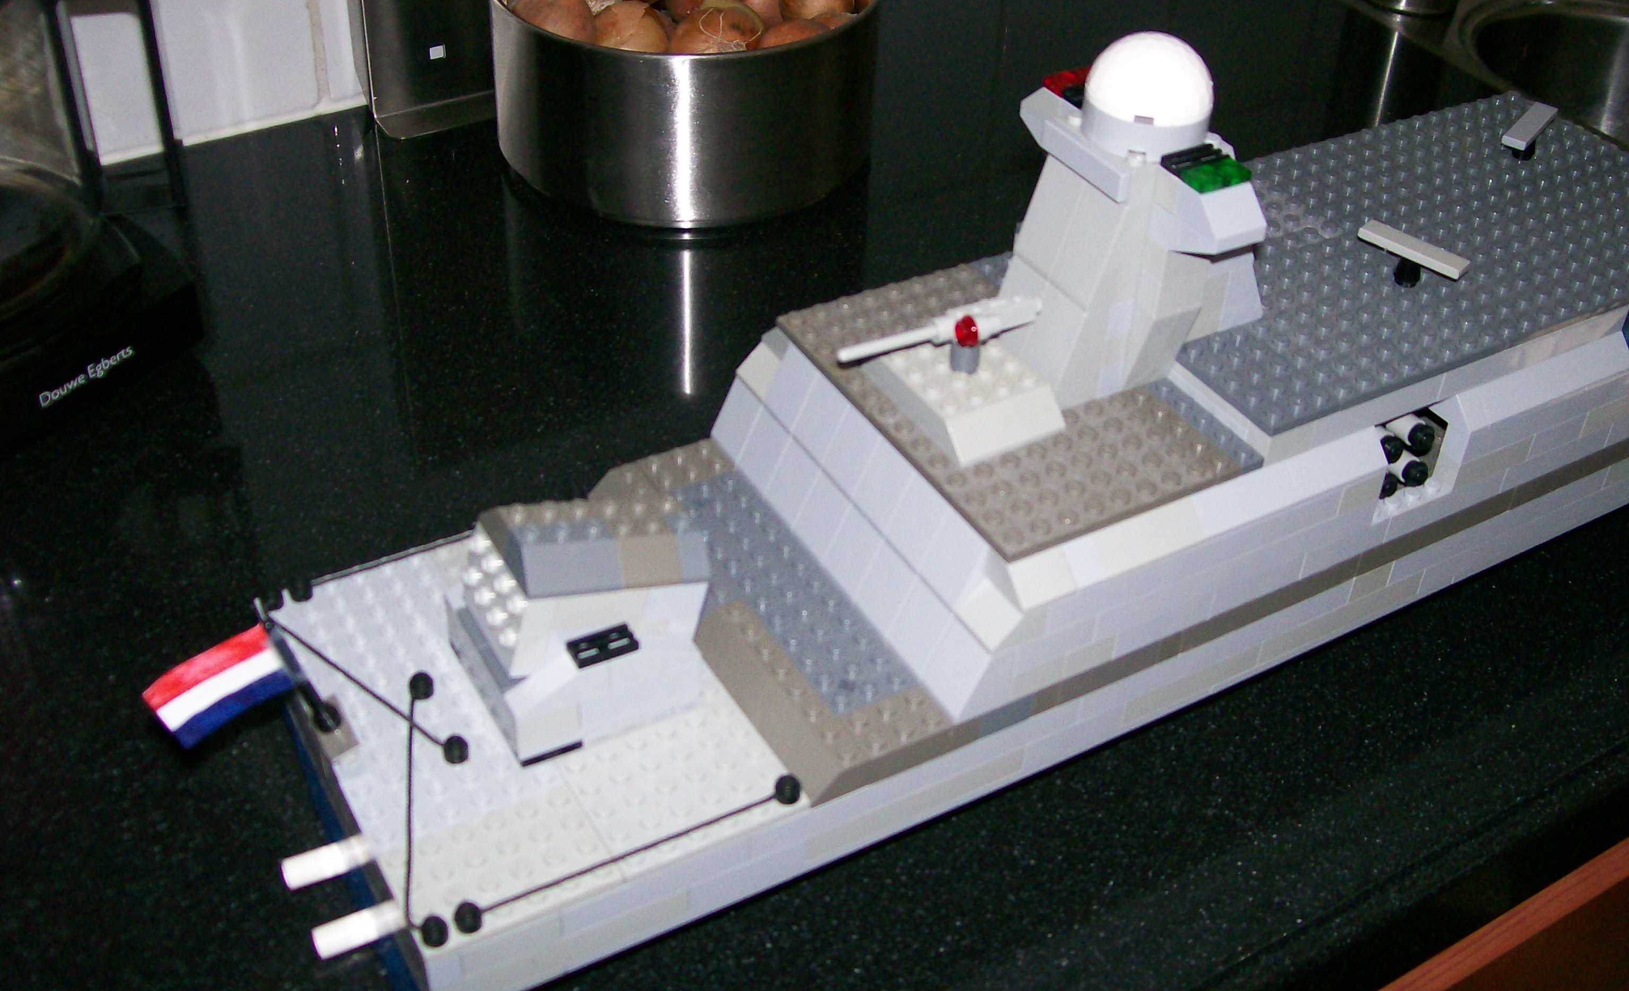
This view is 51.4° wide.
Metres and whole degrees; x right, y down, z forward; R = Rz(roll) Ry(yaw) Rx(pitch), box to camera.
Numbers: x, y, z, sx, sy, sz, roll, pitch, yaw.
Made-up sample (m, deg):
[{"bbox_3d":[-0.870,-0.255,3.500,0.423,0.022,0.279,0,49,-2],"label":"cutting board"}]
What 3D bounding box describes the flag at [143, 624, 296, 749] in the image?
[{"bbox_3d":[-0.134,0.043,0.382,0.031,0.024,0.005,-28,47,-14],"label":"flag"}]

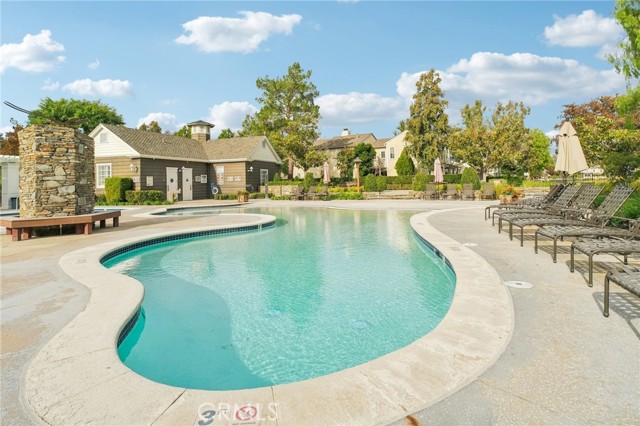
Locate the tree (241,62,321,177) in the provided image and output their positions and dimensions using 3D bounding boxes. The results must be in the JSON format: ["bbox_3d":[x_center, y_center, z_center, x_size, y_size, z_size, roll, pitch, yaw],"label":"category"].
[{"bbox_3d":[-3.644,-8.440,29.500,7.200,10.880,6.830,0,5,0],"label":"tree"}]

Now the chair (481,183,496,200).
[{"bbox_3d":[11.117,-1.366,21.100,0.700,1.030,1.500,2,5,28],"label":"chair"}]

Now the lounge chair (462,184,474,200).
[{"bbox_3d":[9.811,-1.353,21.100,0.680,1.030,1.500,2,5,24],"label":"lounge chair"}]

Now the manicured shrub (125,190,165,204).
[{"bbox_3d":[-9.162,-0.785,16.696,0.850,0.750,1.850,3,6,30],"label":"manicured shrub"}]

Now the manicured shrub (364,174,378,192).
[{"bbox_3d":[3.688,-2.112,22.900,1.000,1.310,1.000,0,5,0],"label":"manicured shrub"}]

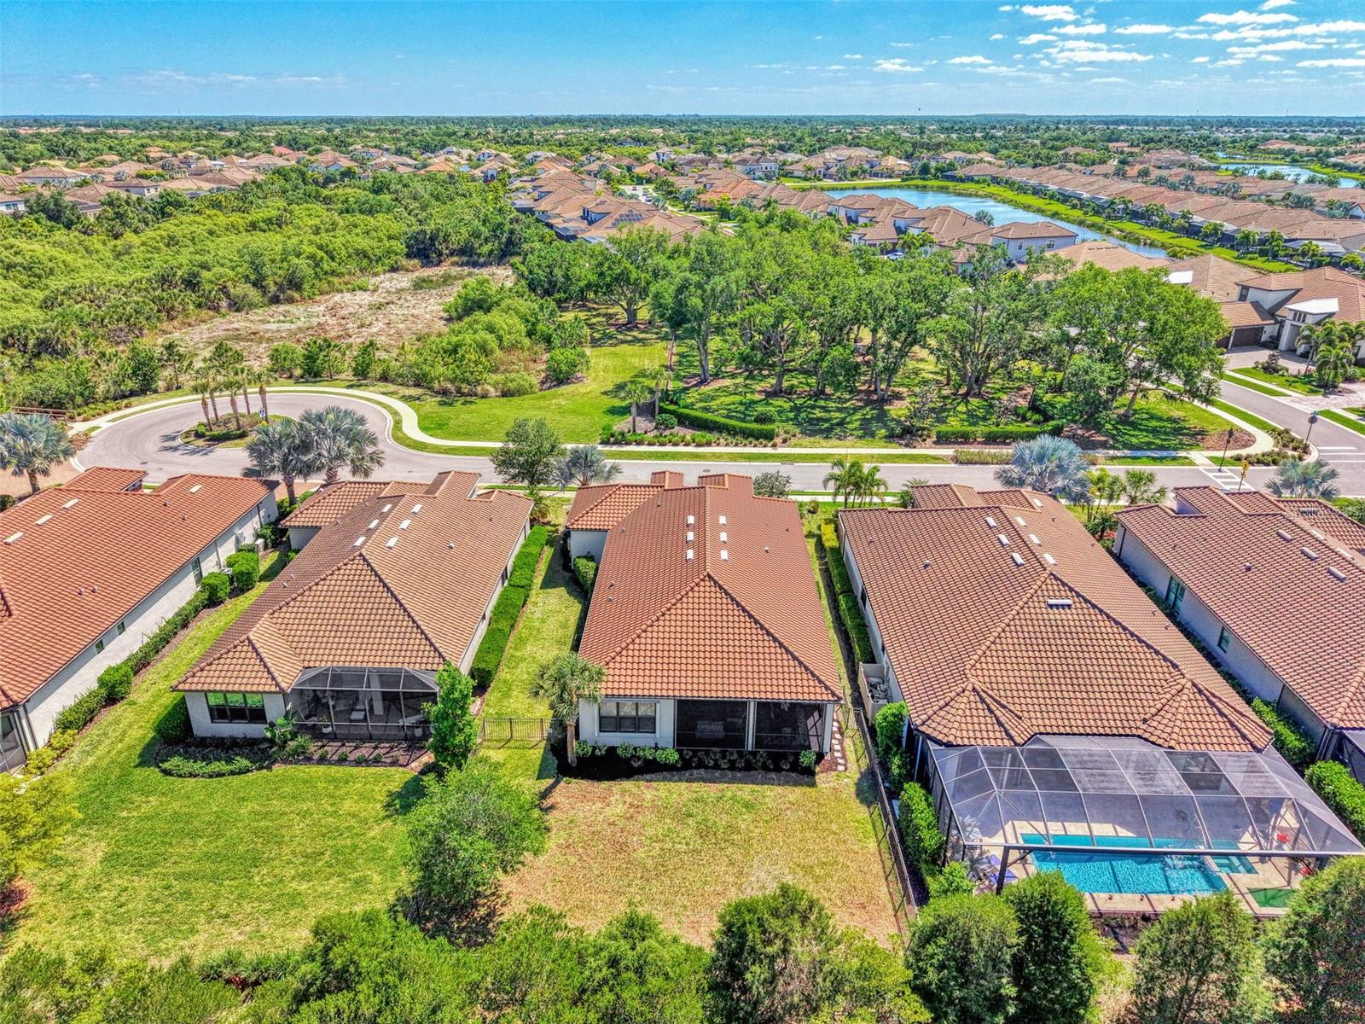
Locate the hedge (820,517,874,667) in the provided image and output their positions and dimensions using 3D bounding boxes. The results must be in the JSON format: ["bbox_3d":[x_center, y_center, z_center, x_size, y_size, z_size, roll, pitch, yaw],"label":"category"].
[{"bbox_3d":[10.650,5.198,61.785,1.200,1.550,20.000,1,23,2],"label":"hedge"}]

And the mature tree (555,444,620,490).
[{"bbox_3d":[-7.588,-2.961,76.400,5.480,4.630,5.480,0,23,0],"label":"mature tree"}]

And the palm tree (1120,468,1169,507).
[{"bbox_3d":[35.300,-1.434,72.277,3.700,4.300,3.700,0,23,0],"label":"palm tree"}]

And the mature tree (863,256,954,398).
[{"bbox_3d":[23.500,-19.463,101.150,9.600,15.200,9.600,0,23,0],"label":"mature tree"}]

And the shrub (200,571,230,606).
[{"bbox_3d":[-30.069,4.996,60.998,1.700,1.900,1.700,0,23,0],"label":"shrub"}]

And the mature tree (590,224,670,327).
[{"bbox_3d":[-7.732,-34.783,139.399,11.870,14.460,11.870,0,23,0],"label":"mature tree"}]

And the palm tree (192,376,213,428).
[{"bbox_3d":[-48.041,-10.905,95.315,2.100,5.400,2.100,0,23,0],"label":"palm tree"}]

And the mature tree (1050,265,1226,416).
[{"bbox_3d":[46.544,-17.087,97.138,17.600,15.400,16.500,0,23,0],"label":"mature tree"}]

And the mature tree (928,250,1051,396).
[{"bbox_3d":[32.700,-20.313,102.528,13.300,15.700,13.000,0,23,0],"label":"mature tree"}]

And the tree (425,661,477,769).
[{"bbox_3d":[-11.066,9.746,45.396,2.450,5.800,2.450,0,23,0],"label":"tree"}]

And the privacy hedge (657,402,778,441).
[{"bbox_3d":[3.200,-8.790,93.808,13.500,1.200,2.200,15,27,31],"label":"privacy hedge"}]

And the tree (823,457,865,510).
[{"bbox_3d":[12.753,-2.106,74.563,3.310,4.480,3.310,0,23,0],"label":"tree"}]

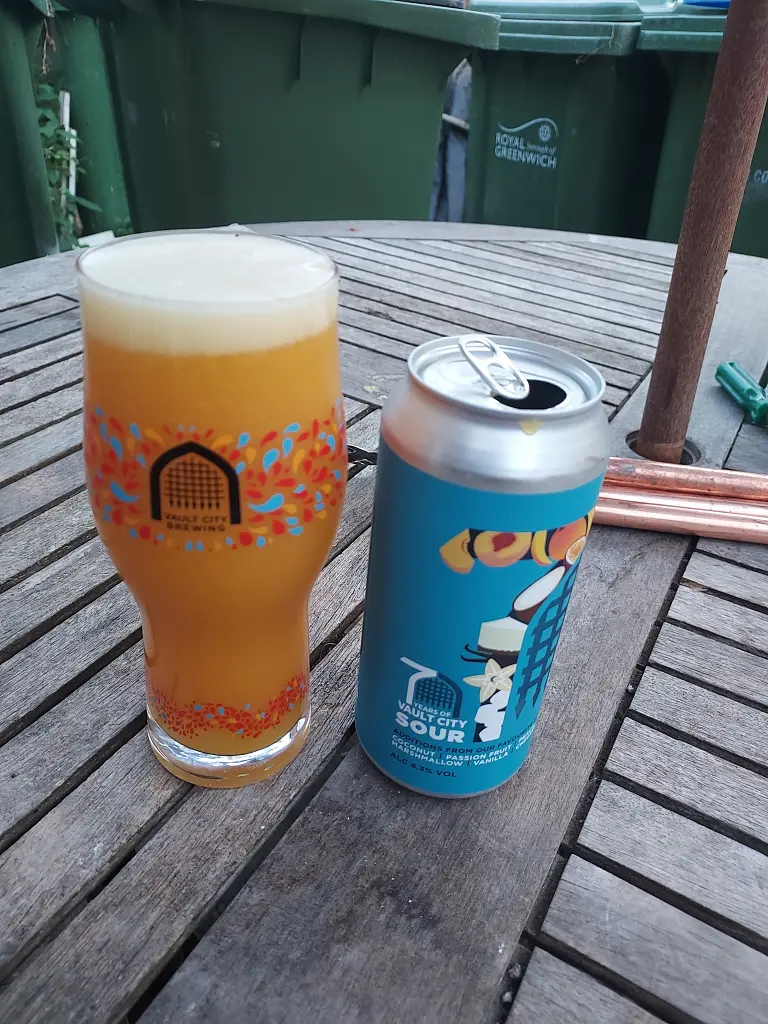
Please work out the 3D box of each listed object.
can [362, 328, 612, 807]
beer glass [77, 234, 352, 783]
[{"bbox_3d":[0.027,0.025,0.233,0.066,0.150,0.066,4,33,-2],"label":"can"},{"bbox_3d":[-0.050,0.010,0.223,0.074,0.172,0.074,-3,34,-13],"label":"beer glass"}]

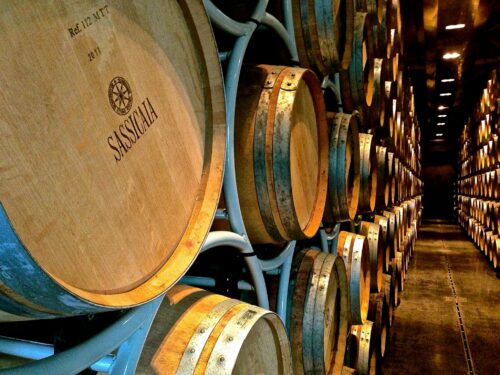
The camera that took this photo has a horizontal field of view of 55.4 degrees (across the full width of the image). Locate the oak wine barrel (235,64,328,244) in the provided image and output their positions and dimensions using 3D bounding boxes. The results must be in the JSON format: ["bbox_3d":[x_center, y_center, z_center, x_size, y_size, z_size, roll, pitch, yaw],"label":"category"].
[{"bbox_3d":[-0.221,-0.117,1.816,0.940,0.690,0.690,0,0,21],"label":"oak wine barrel"}]

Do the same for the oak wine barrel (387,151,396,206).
[{"bbox_3d":[1.214,-0.100,5.635,0.940,0.690,0.690,0,0,21],"label":"oak wine barrel"}]

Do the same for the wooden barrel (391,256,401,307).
[{"bbox_3d":[1.497,1.258,6.420,0.940,0.700,0.700,1,0,21],"label":"wooden barrel"}]

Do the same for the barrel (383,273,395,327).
[{"bbox_3d":[1.175,1.293,5.609,0.940,0.690,0.690,0,0,20],"label":"barrel"}]

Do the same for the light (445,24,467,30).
[{"bbox_3d":[3.468,-2.707,8.046,0.340,0.080,0.190,0,0,21],"label":"light"}]

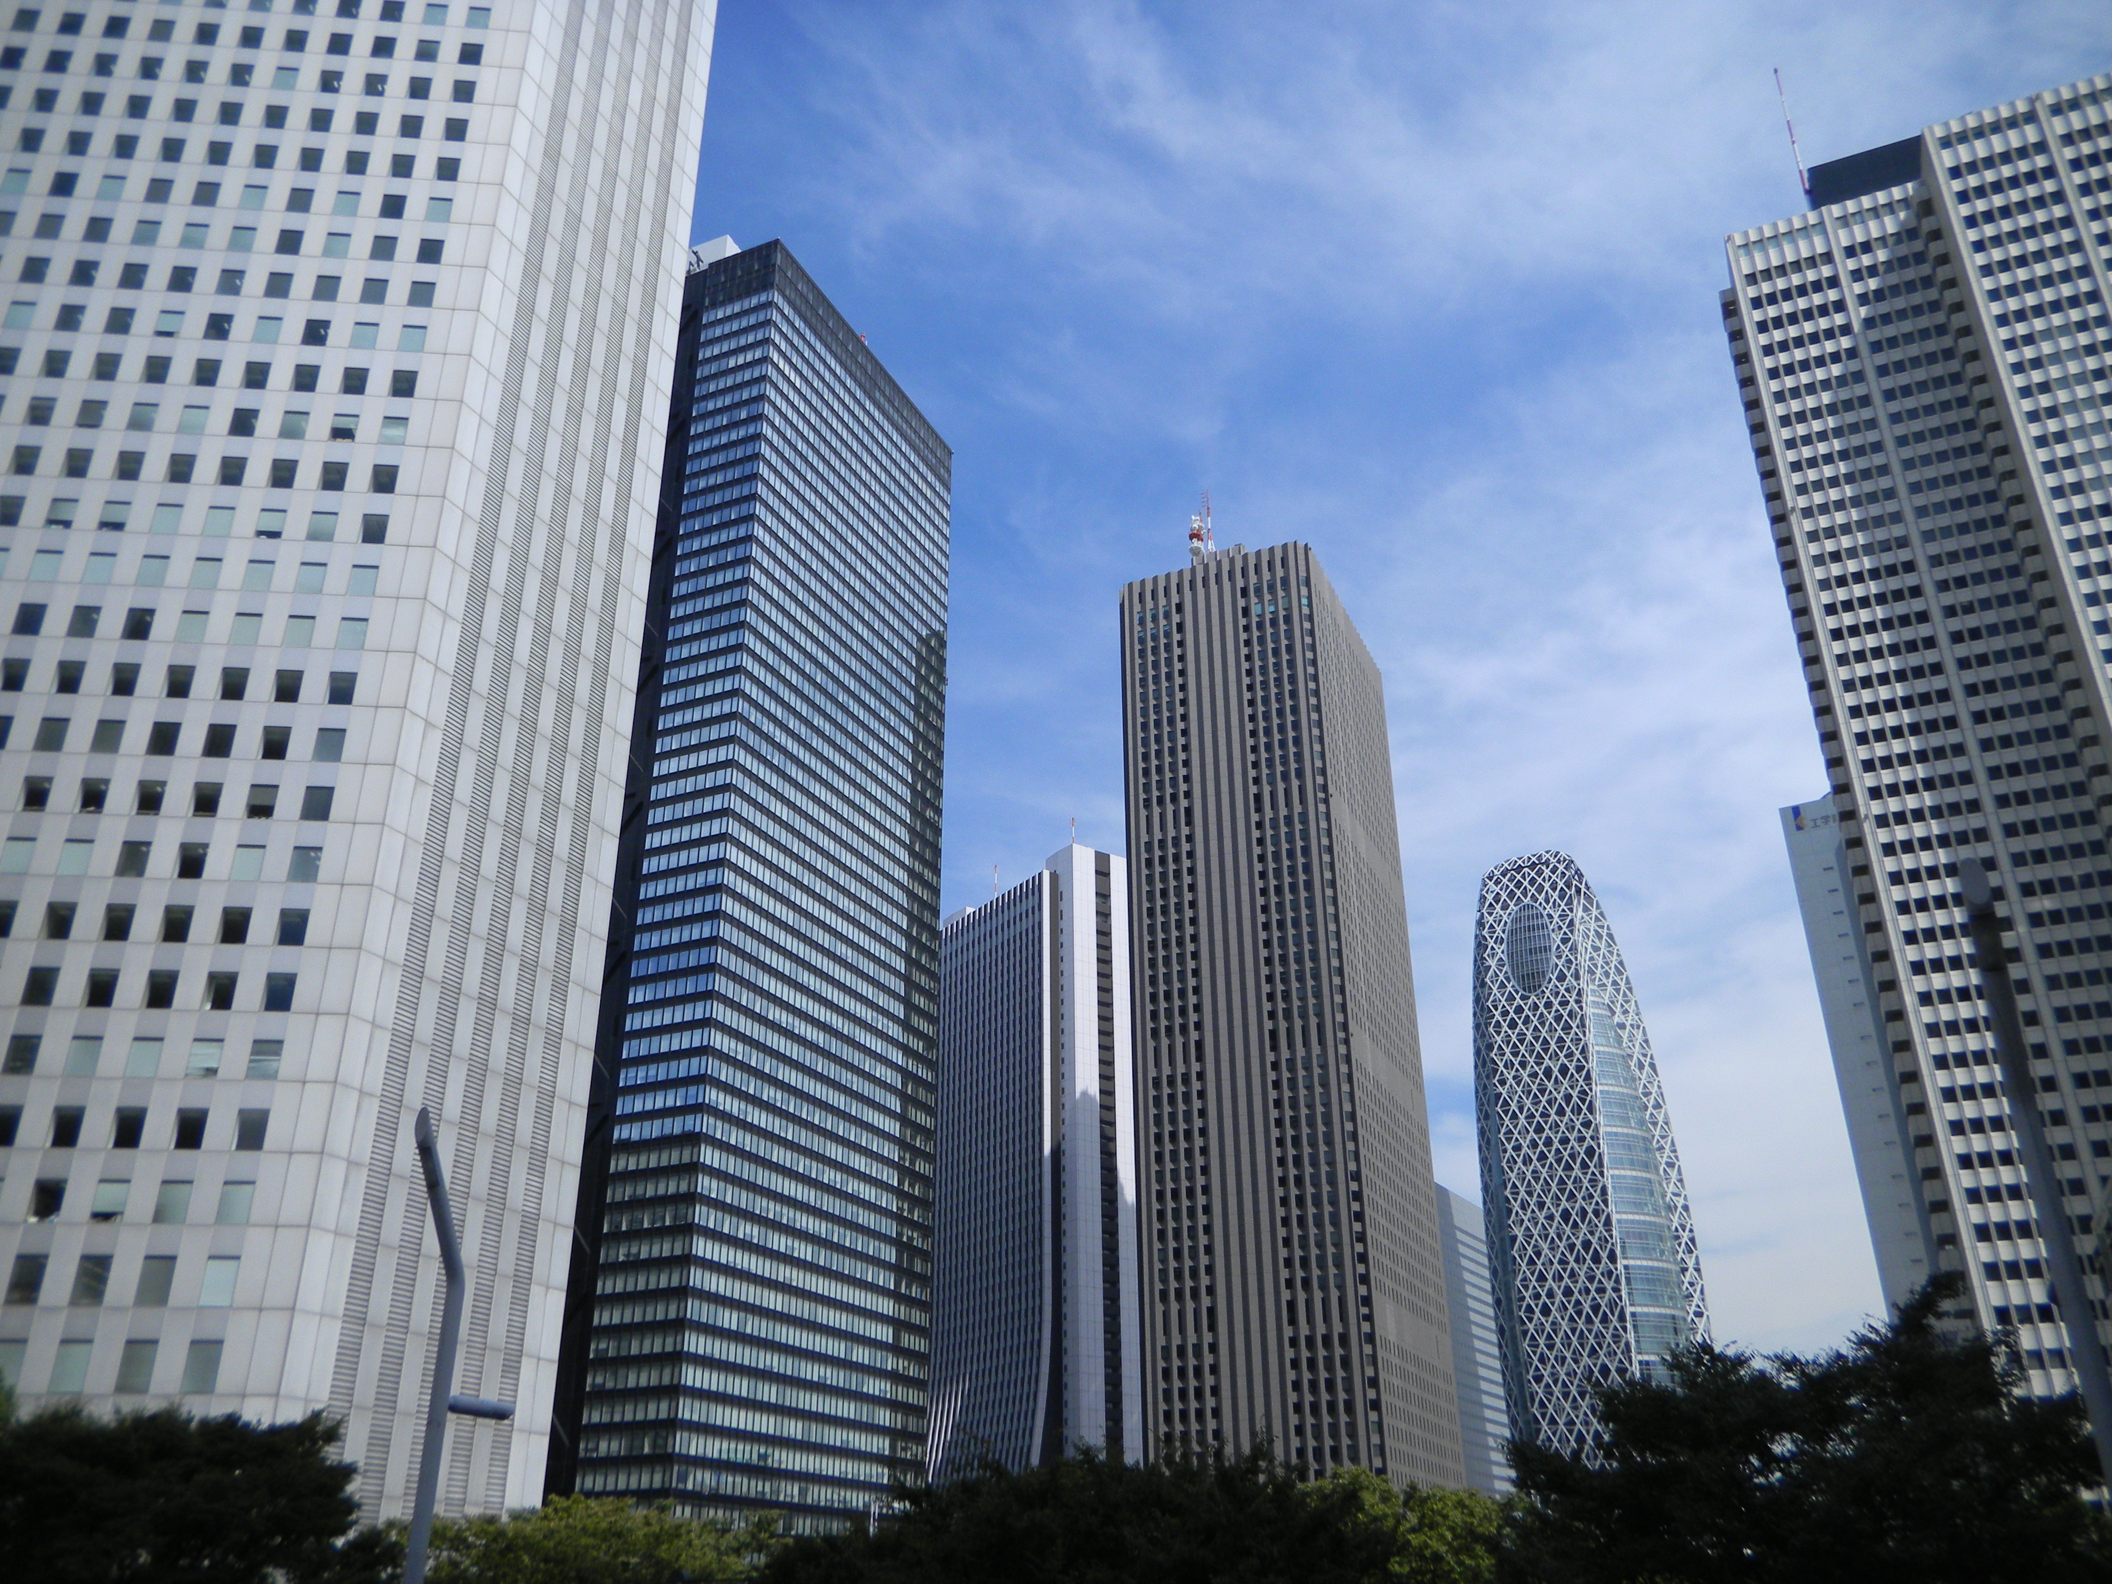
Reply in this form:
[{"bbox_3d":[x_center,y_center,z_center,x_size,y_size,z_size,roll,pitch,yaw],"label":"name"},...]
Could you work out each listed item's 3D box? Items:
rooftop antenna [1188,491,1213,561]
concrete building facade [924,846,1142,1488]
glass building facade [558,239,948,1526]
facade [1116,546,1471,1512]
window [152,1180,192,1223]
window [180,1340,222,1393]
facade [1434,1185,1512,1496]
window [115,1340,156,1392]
[{"bbox_3d":[34.317,-61.523,397.050,6.200,20.000,5.500,-11,-28,21],"label":"rooftop antenna"},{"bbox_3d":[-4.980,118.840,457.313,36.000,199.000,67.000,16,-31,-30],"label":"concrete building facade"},{"bbox_3d":[-50.700,20.007,259.527,43.000,204.000,60.500,-11,-28,21],"label":"glass building facade"},{"bbox_3d":[48.156,59.778,356.822,44.000,216.500,61.600,-11,-28,21],"label":"facade"},{"bbox_3d":[-44.434,20.767,86.089,1.570,2.130,0.150,1,-26,-3],"label":"window"},{"bbox_3d":[-41.329,27.969,82.789,1.580,2.370,0.150,1,-26,-3],"label":"window"},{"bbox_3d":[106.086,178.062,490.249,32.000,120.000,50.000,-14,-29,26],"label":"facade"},{"bbox_3d":[-44.403,27.887,82.618,1.600,2.380,0.150,1,-26,-3],"label":"window"}]

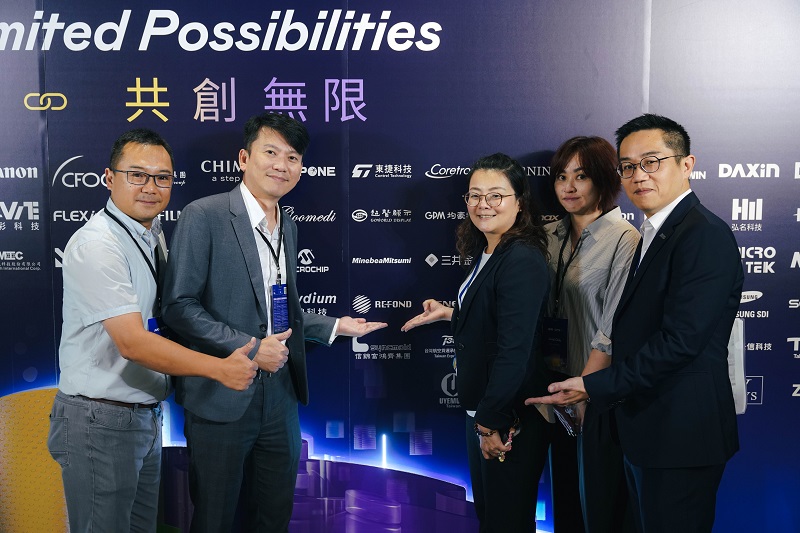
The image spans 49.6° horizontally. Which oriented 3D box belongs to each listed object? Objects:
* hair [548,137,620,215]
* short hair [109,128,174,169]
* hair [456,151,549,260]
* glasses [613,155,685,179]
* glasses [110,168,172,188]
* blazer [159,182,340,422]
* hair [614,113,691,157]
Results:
[{"bbox_3d":[0.560,-0.273,2.600,0.200,0.235,0.220,4,6,36],"label":"hair"},{"bbox_3d":[-0.683,-0.300,2.280,0.170,0.130,0.190,2,6,-38],"label":"short hair"},{"bbox_3d":[0.302,-0.174,2.550,0.260,0.325,0.250,3,6,32],"label":"hair"},{"bbox_3d":[0.621,-0.247,2.140,0.140,0.047,0.142,-9,1,-42],"label":"glasses"},{"bbox_3d":[-0.671,-0.230,2.250,0.142,0.043,0.140,2,6,-38],"label":"glasses"},{"bbox_3d":[-0.415,0.108,2.470,0.380,0.680,0.550,5,3,44],"label":"blazer"},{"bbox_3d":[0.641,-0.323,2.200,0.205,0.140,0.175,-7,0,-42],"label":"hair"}]

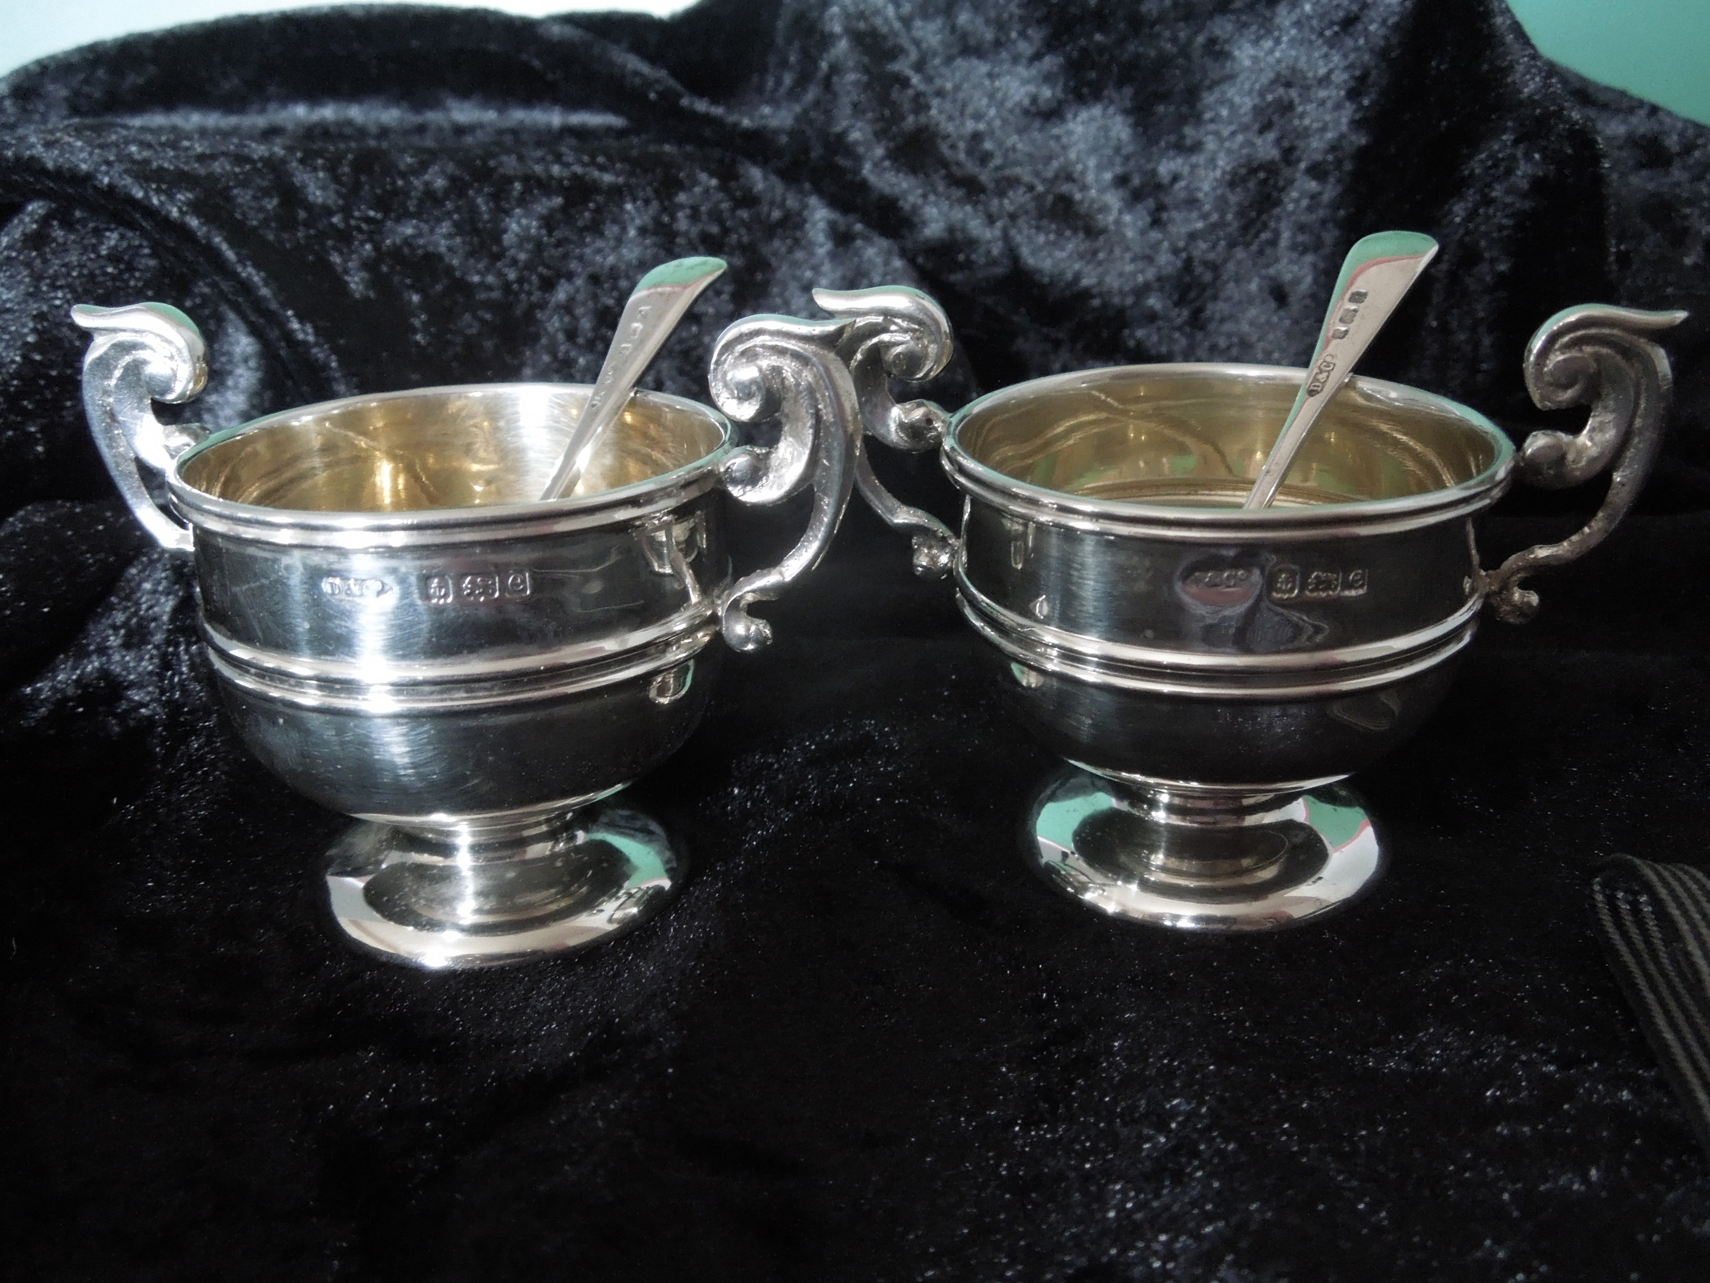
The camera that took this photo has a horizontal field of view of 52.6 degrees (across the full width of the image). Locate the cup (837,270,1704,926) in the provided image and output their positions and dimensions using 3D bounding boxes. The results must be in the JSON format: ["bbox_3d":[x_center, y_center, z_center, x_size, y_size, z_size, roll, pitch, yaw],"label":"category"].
[{"bbox_3d":[0.037,-0.006,0.177,0.081,0.059,0.054,4,24,13],"label":"cup"}]

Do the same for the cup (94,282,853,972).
[{"bbox_3d":[-0.037,-0.004,0.172,0.081,0.059,0.054,4,20,15],"label":"cup"}]

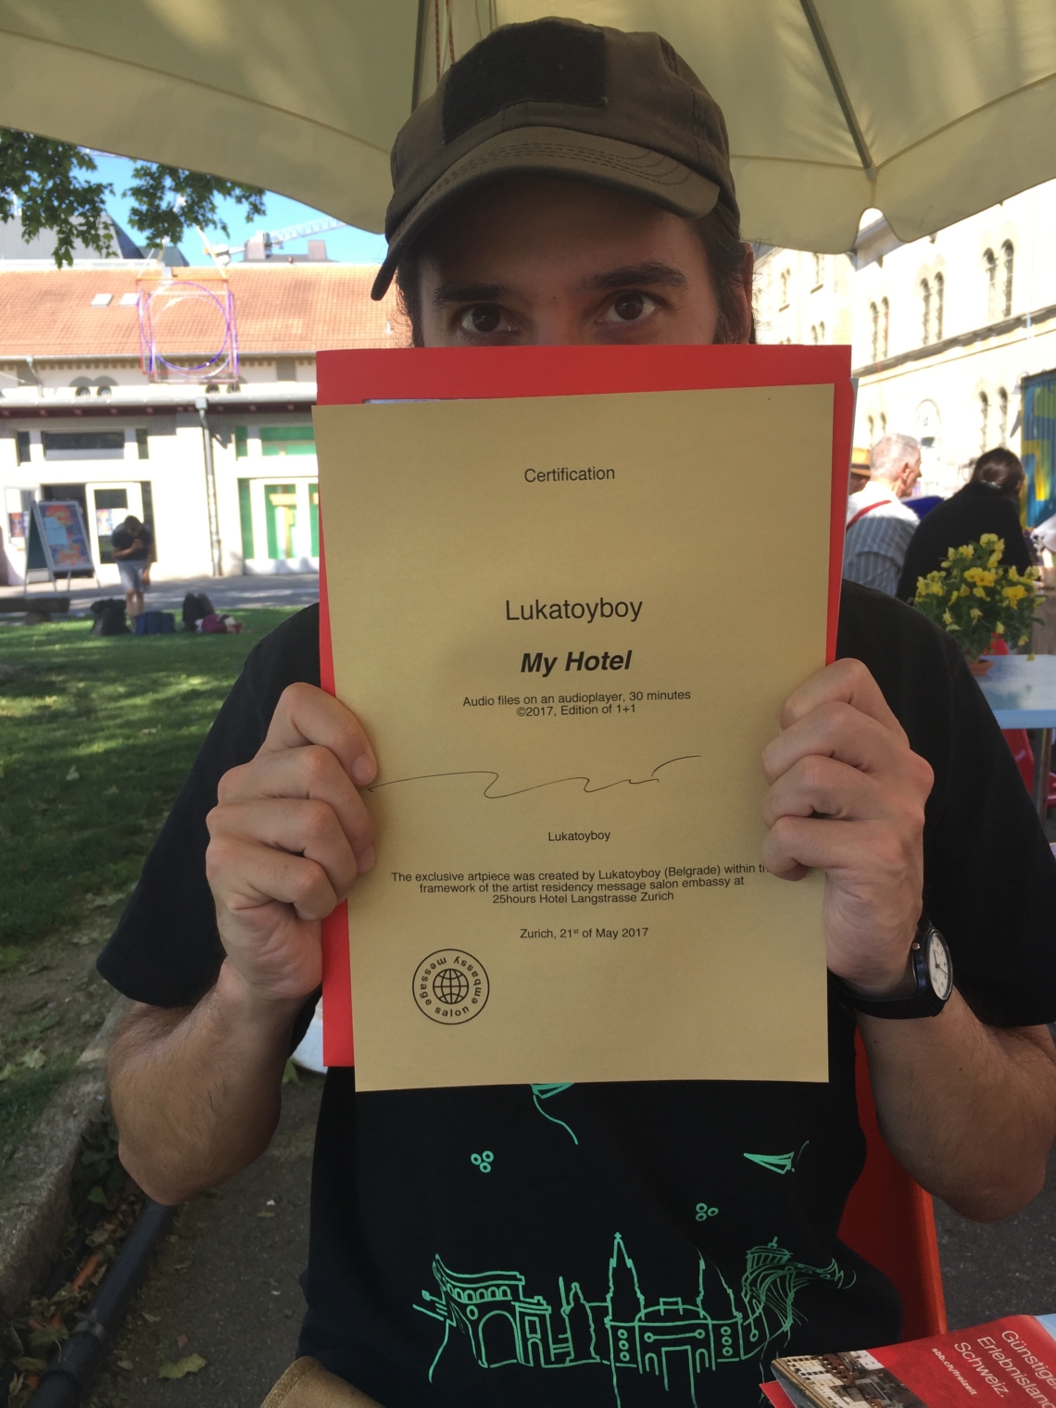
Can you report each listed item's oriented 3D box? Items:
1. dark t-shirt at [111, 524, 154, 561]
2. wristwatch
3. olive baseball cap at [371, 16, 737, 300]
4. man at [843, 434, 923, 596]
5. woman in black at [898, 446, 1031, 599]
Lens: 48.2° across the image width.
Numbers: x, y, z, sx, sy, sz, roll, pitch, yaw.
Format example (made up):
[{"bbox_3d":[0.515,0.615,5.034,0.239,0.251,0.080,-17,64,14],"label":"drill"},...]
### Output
[{"bbox_3d":[-4.694,-1.913,14.000,0.500,0.450,0.360,-4,11,-9],"label":"dark t-shirt"},{"bbox_3d":[0.162,0.122,0.536,0.053,0.057,0.036,-16,-36,32],"label":"wristwatch"},{"bbox_3d":[0.009,-0.266,0.580,0.180,0.130,0.265,-6,11,12],"label":"olive baseball cap"},{"bbox_3d":[1.382,-0.432,4.668,0.500,1.240,0.750,3,12,27],"label":"man"},{"bbox_3d":[1.538,-0.319,4.162,0.480,1.150,0.750,2,12,24],"label":"woman in black"}]

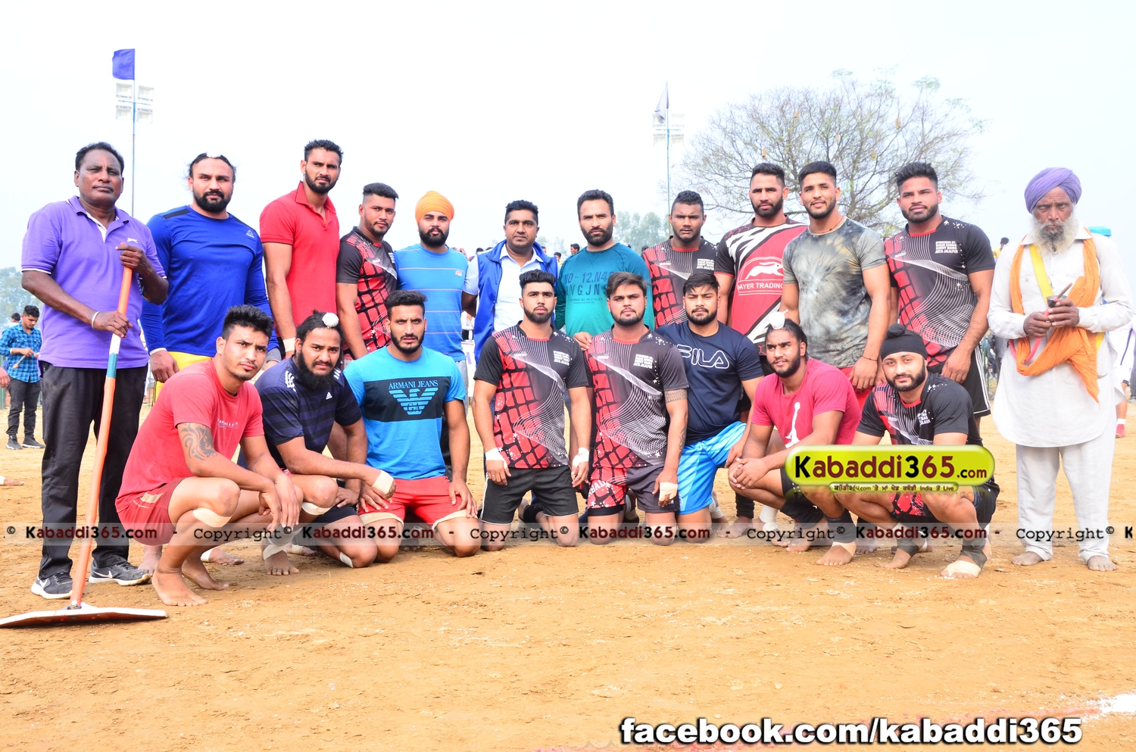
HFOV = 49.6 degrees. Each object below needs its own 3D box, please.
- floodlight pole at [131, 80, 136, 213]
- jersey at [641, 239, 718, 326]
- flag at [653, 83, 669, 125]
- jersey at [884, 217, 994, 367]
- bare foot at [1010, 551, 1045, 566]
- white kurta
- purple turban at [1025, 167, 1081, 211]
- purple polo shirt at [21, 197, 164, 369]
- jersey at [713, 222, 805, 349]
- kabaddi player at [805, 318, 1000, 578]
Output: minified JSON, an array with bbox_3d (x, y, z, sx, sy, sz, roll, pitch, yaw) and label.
[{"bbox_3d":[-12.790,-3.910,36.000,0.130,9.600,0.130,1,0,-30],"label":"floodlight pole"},{"bbox_3d":[0.580,-0.385,6.200,0.500,0.660,0.290,0,0,6],"label":"jersey"},{"bbox_3d":[3.210,-9.420,42.500,0.520,1.400,0.250,0,0,-12],"label":"flag"},{"bbox_3d":[1.681,-0.378,5.570,0.520,0.690,0.300,0,0,32],"label":"jersey"},{"bbox_3d":[2.000,0.757,5.290,0.240,0.085,0.100,0,0,-42],"label":"bare foot"},{"bbox_3d":[2.145,-0.163,5.360,0.580,0.950,0.370,1,2,23],"label":"white kurta"},{"bbox_3d":[2.054,-0.789,5.200,0.235,0.190,0.260,0,0,20],"label":"purple turban"},{"bbox_3d":[-1.858,-0.364,4.800,0.510,0.670,0.320,0,0,-36],"label":"purple polo shirt"},{"bbox_3d":[0.974,-0.432,5.950,0.520,0.690,0.300,0,0,7],"label":"jersey"},{"bbox_3d":[1.430,0.300,5.220,0.680,1.030,0.700,-1,0,30],"label":"kabaddi player"}]

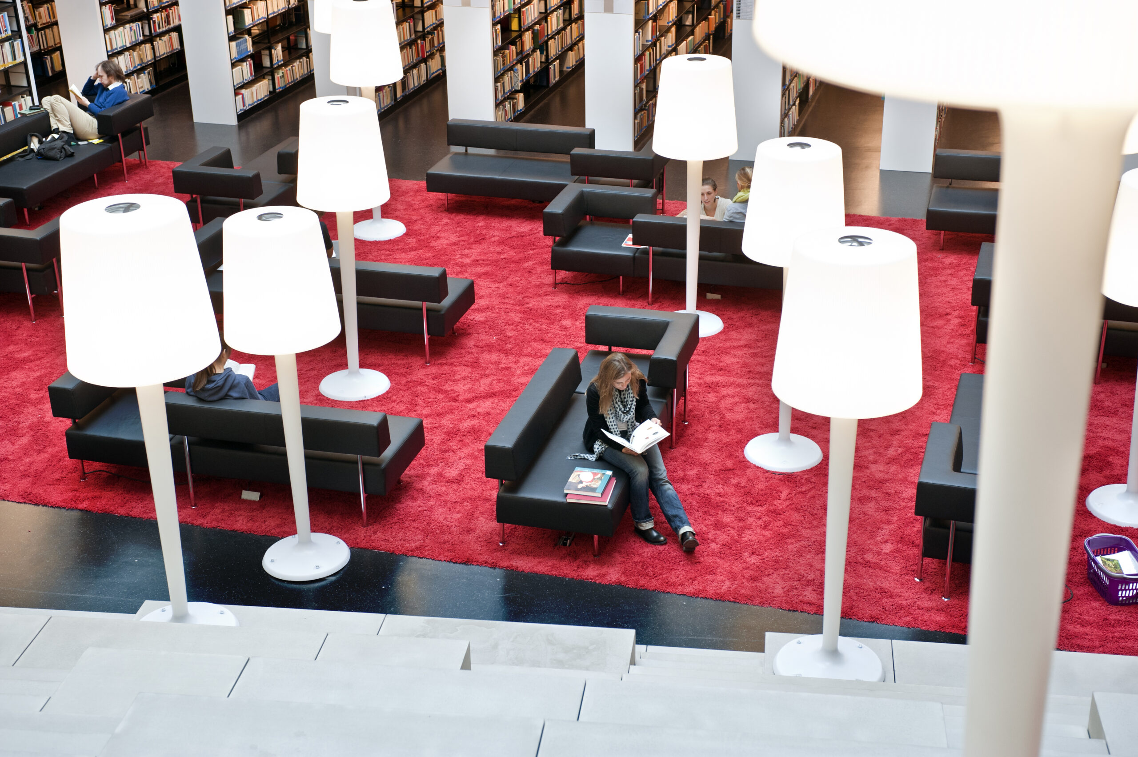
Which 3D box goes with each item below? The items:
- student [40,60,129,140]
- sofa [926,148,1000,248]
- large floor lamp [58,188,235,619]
[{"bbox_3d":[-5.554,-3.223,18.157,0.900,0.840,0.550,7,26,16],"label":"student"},{"bbox_3d":[3.975,-1.546,14.061,1.488,0.697,0.755,7,26,16],"label":"sofa"},{"bbox_3d":[-1.845,0.251,7.037,0.647,2.100,0.647,-1,25,0],"label":"large floor lamp"}]

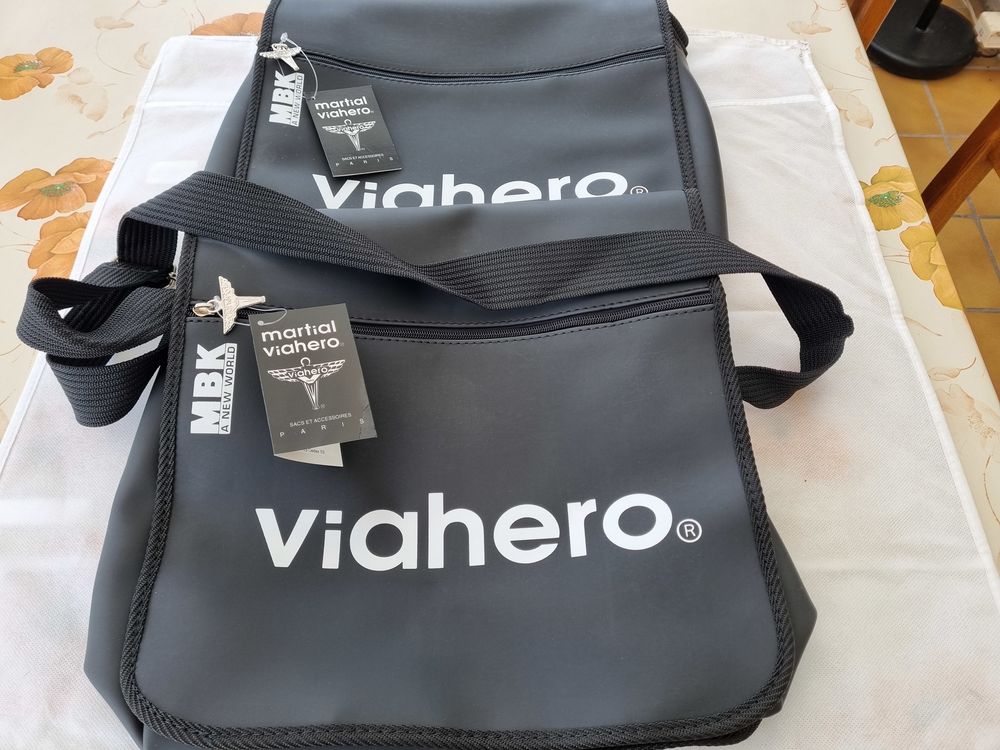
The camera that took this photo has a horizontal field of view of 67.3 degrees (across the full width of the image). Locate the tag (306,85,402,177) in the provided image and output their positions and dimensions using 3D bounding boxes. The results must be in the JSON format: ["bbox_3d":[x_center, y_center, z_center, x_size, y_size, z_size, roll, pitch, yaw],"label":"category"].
[{"bbox_3d":[-0.117,-0.195,0.600,0.057,0.004,0.088,-14,68,-18],"label":"tag"}]

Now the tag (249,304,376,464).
[{"bbox_3d":[-0.109,0.003,0.437,0.057,0.008,0.091,-10,67,-19],"label":"tag"}]

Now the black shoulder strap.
[{"bbox_3d":[-0.040,-0.040,0.482,0.550,0.115,0.130,0,58,0],"label":"black shoulder strap"}]

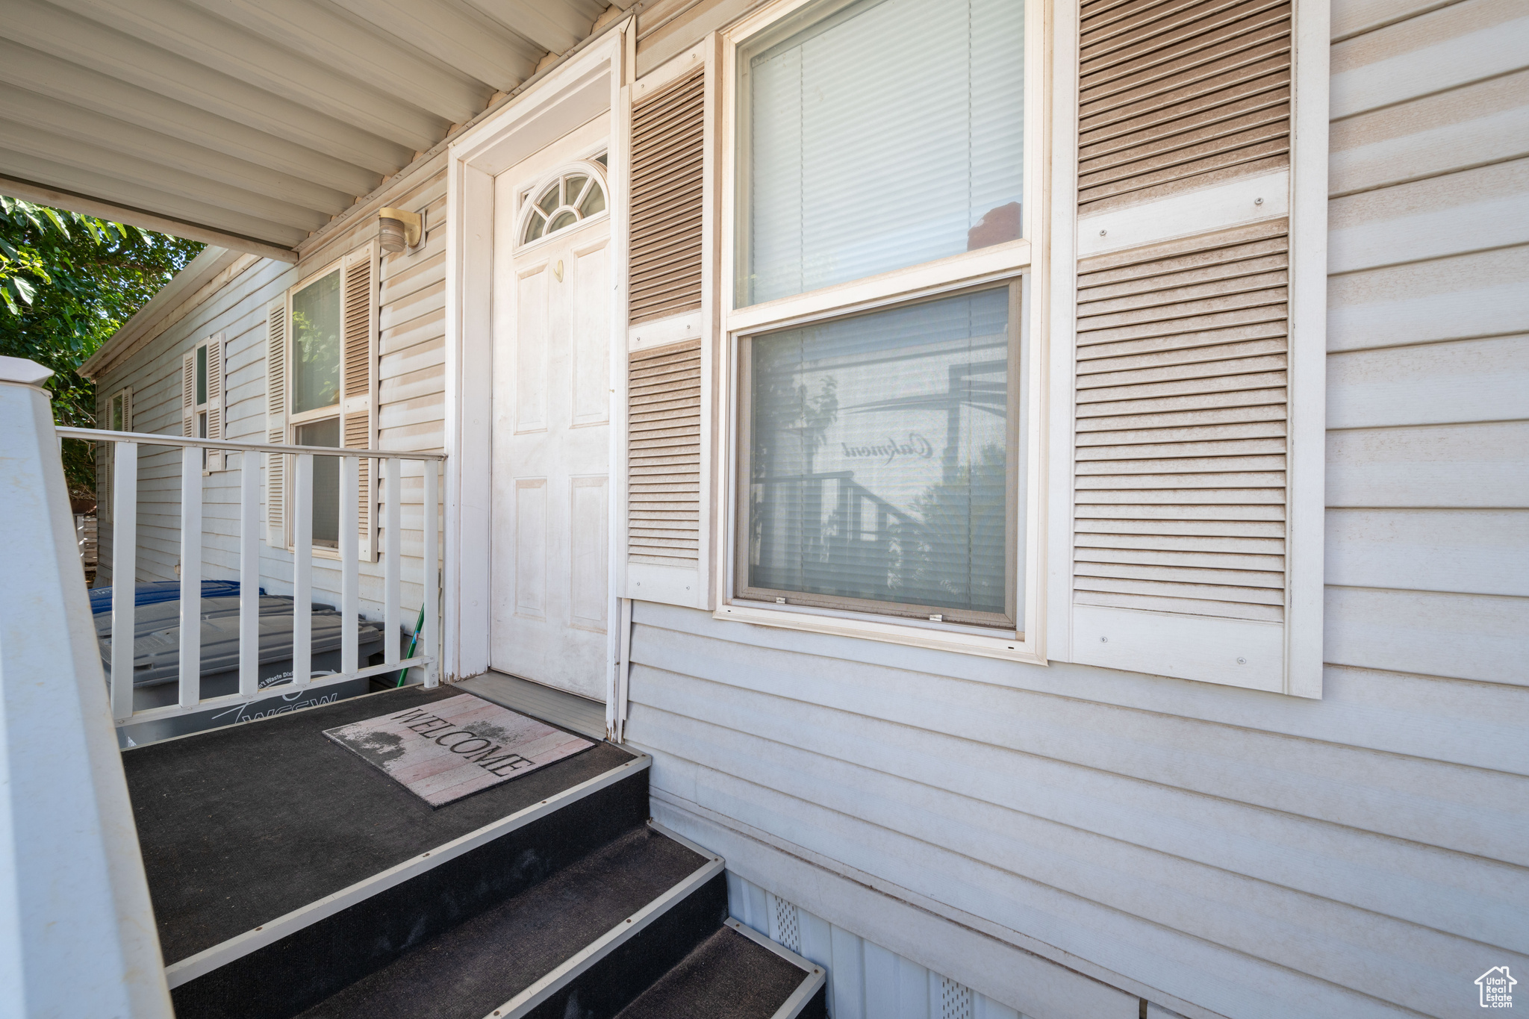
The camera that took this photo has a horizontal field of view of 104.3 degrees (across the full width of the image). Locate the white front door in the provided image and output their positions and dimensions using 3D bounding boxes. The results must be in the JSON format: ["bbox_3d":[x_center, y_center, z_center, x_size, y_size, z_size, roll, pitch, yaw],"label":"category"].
[{"bbox_3d":[-0.703,-0.332,2.089,0.840,1.915,0.045,1,0,35],"label":"white front door"}]

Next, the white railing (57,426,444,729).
[{"bbox_3d":[-1.582,0.229,1.895,0.055,0.887,1.080,1,0,35],"label":"white railing"}]

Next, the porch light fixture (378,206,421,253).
[{"bbox_3d":[-1.484,-1.118,2.405,0.115,0.176,0.135,1,0,35],"label":"porch light fixture"}]

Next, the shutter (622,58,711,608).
[{"bbox_3d":[-0.273,-0.482,1.632,0.357,1.480,0.030,1,0,35],"label":"shutter"}]

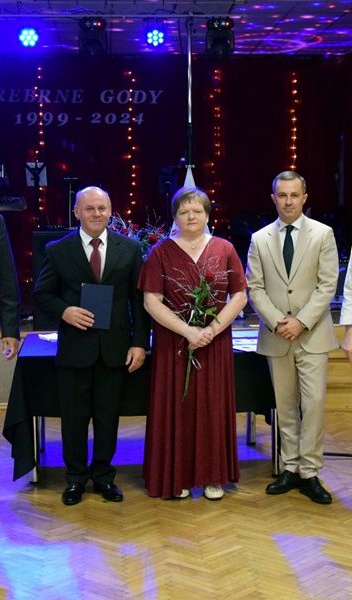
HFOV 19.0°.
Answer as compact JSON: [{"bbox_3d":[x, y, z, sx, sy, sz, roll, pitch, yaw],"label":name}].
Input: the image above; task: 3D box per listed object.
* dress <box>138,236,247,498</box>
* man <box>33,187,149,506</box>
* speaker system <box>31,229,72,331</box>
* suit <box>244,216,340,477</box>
[{"bbox_3d":[0.085,0.345,5.670,0.560,1.362,0.420,0,4,0],"label":"dress"},{"bbox_3d":[-0.459,0.230,5.578,0.610,1.646,0.400,-1,4,-9],"label":"man"},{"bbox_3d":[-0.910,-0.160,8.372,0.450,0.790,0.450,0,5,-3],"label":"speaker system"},{"bbox_3d":[0.627,0.239,5.658,0.470,1.400,0.320,1,5,10],"label":"suit"}]

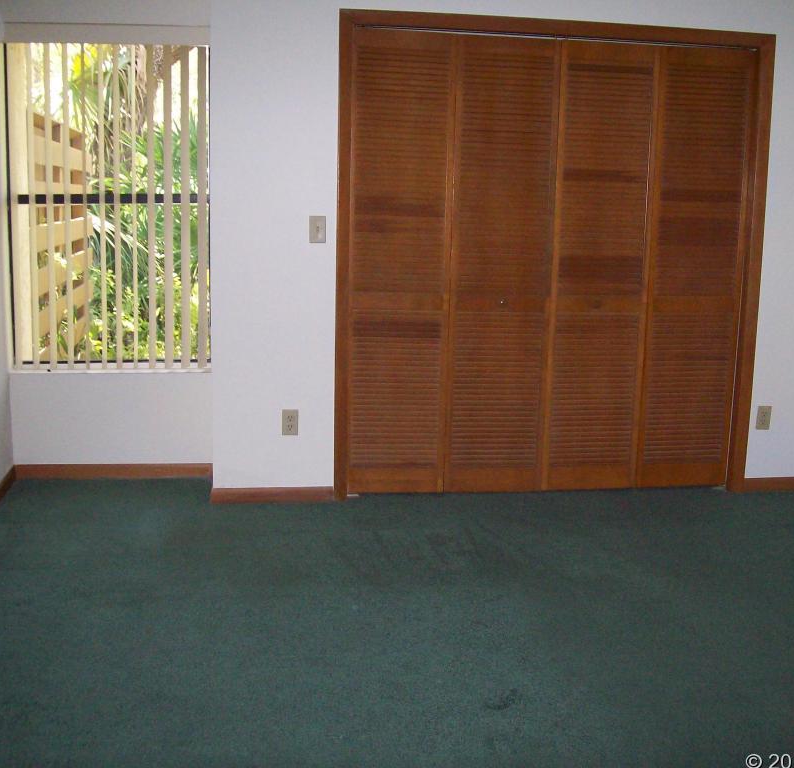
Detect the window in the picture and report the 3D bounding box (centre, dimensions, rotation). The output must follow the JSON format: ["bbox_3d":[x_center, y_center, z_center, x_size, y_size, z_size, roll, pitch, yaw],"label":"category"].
[{"bbox_3d":[-1.313,-0.797,4.874,0.901,1.467,0.090,0,9,-9],"label":"window"}]

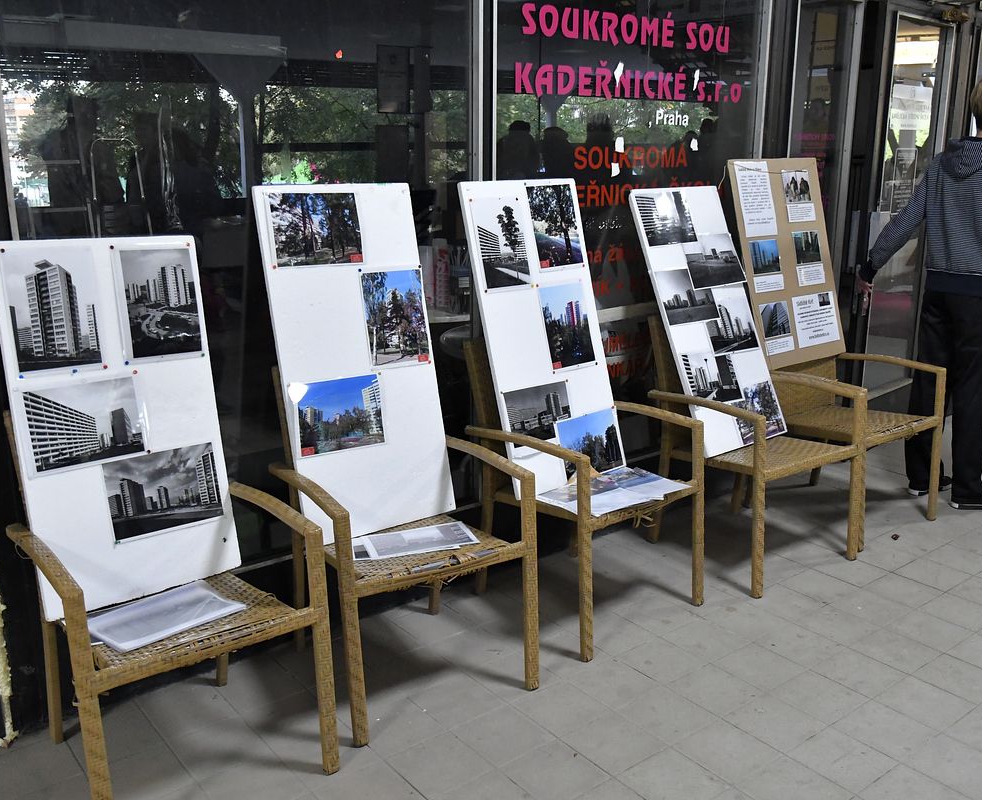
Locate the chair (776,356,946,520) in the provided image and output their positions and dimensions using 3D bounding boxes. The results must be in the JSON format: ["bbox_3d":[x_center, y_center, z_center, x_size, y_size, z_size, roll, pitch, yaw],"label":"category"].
[{"bbox_3d":[1.457,0.056,3.845,0.574,0.890,0.600,-12,18,-37],"label":"chair"}]

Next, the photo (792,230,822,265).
[{"bbox_3d":[1.334,-0.642,3.930,0.190,0.133,0.004,-12,2,-38],"label":"photo"}]

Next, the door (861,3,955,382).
[{"bbox_3d":[2.081,-0.913,4.640,0.660,1.880,0.050,-13,20,-41],"label":"door"}]

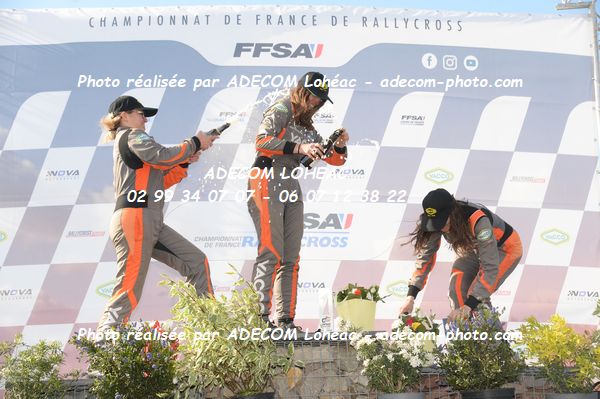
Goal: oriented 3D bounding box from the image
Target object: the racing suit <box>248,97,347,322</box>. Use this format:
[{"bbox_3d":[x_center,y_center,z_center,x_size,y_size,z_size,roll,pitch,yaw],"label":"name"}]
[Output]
[{"bbox_3d":[-0.009,0.042,7.460,0.420,1.370,0.520,-9,-14,42],"label":"racing suit"}]

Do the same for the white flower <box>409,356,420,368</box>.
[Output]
[{"bbox_3d":[0.622,0.885,6.780,0.063,0.060,0.055,-1,-7,6],"label":"white flower"}]

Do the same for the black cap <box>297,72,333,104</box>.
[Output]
[{"bbox_3d":[0.095,-0.659,7.450,0.275,0.135,0.180,37,13,34],"label":"black cap"}]

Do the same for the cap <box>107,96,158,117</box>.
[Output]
[{"bbox_3d":[-0.973,-0.542,7.300,0.280,0.130,0.180,1,-7,-12],"label":"cap"}]

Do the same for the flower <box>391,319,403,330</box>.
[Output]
[{"bbox_3d":[0.552,0.716,7.150,0.065,0.062,0.060,0,-10,0],"label":"flower"}]

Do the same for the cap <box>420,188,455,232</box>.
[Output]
[{"bbox_3d":[0.777,0.045,7.200,0.180,0.145,0.270,-8,31,33],"label":"cap"}]

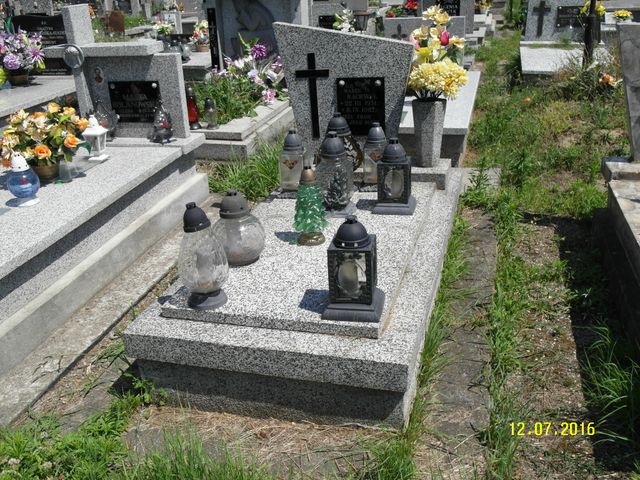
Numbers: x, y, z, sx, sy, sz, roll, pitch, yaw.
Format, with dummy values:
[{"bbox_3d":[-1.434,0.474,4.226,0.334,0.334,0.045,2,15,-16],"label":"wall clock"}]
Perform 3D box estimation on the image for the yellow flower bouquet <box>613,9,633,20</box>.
[{"bbox_3d":[3.708,-2.758,8.160,0.252,0.192,0.240,3,26,17],"label":"yellow flower bouquet"}]

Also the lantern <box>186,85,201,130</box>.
[{"bbox_3d":[-0.925,-0.963,4.838,0.099,0.299,0.099,4,24,16],"label":"lantern"}]

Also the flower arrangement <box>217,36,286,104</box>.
[{"bbox_3d":[-0.574,-1.451,5.664,0.552,0.504,0.456,3,26,17],"label":"flower arrangement"}]

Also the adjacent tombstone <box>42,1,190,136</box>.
[{"bbox_3d":[-1.274,-1.030,4.144,0.852,0.810,0.192,3,26,17],"label":"adjacent tombstone"}]

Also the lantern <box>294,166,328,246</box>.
[{"bbox_3d":[-0.045,-0.143,2.711,0.136,0.314,0.136,-4,25,2],"label":"lantern"}]

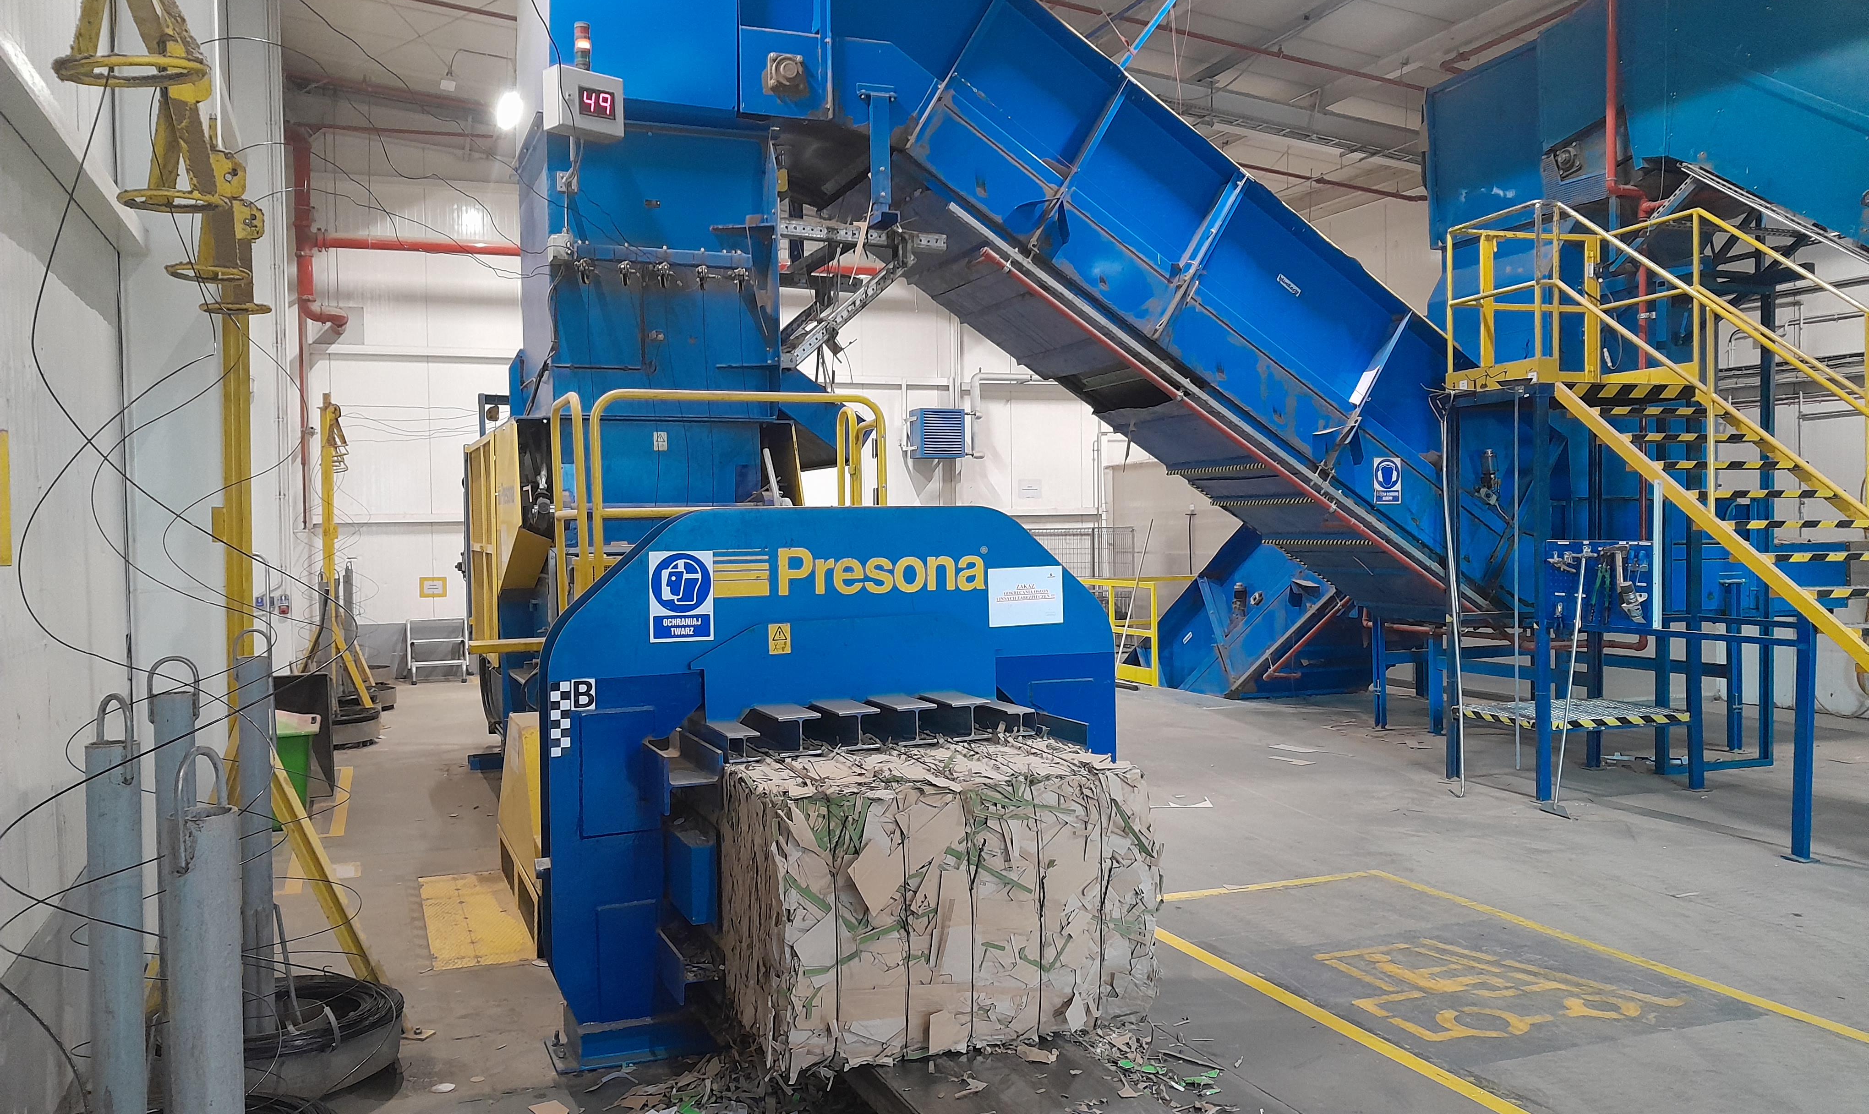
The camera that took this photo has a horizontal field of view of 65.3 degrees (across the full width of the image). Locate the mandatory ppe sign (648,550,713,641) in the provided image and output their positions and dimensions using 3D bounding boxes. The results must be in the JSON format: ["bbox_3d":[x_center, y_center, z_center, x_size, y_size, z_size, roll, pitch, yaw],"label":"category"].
[{"bbox_3d":[-0.832,0.132,4.806,0.214,0.297,0.010,-1,2,-22],"label":"mandatory ppe sign"}]

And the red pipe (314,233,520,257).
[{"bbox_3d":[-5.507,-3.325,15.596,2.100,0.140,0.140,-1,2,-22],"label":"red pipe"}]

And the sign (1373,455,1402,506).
[{"bbox_3d":[2.963,-0.494,9.517,0.216,0.300,0.010,-1,2,-22],"label":"sign"}]

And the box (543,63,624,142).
[{"bbox_3d":[-1.714,-2.217,7.150,0.357,0.283,0.143,-2,3,-45],"label":"box"}]

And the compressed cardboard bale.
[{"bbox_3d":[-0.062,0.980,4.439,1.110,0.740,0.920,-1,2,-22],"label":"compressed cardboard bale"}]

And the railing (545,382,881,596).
[{"bbox_3d":[-1.025,-0.185,6.789,1.330,1.080,1.220,-1,2,-22],"label":"railing"}]

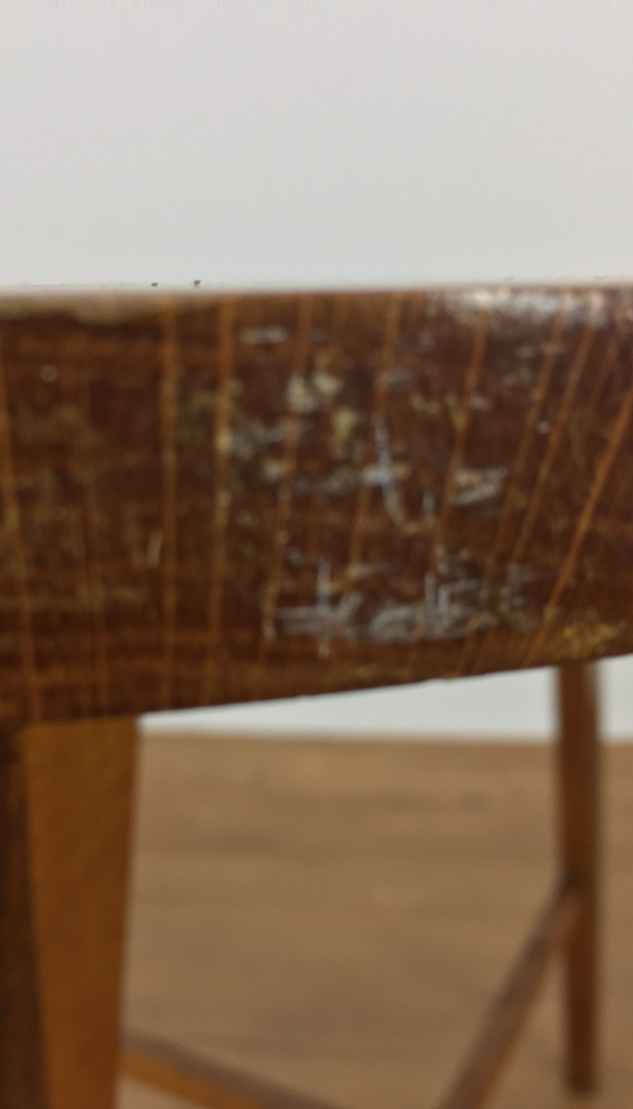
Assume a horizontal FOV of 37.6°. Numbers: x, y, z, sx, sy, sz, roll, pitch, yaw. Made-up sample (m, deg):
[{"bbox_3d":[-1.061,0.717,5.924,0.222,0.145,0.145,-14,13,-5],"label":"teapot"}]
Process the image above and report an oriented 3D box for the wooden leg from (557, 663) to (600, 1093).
[{"bbox_3d":[0.141,0.124,0.497,0.028,0.439,0.028,9,27,34],"label":"wooden leg"}]

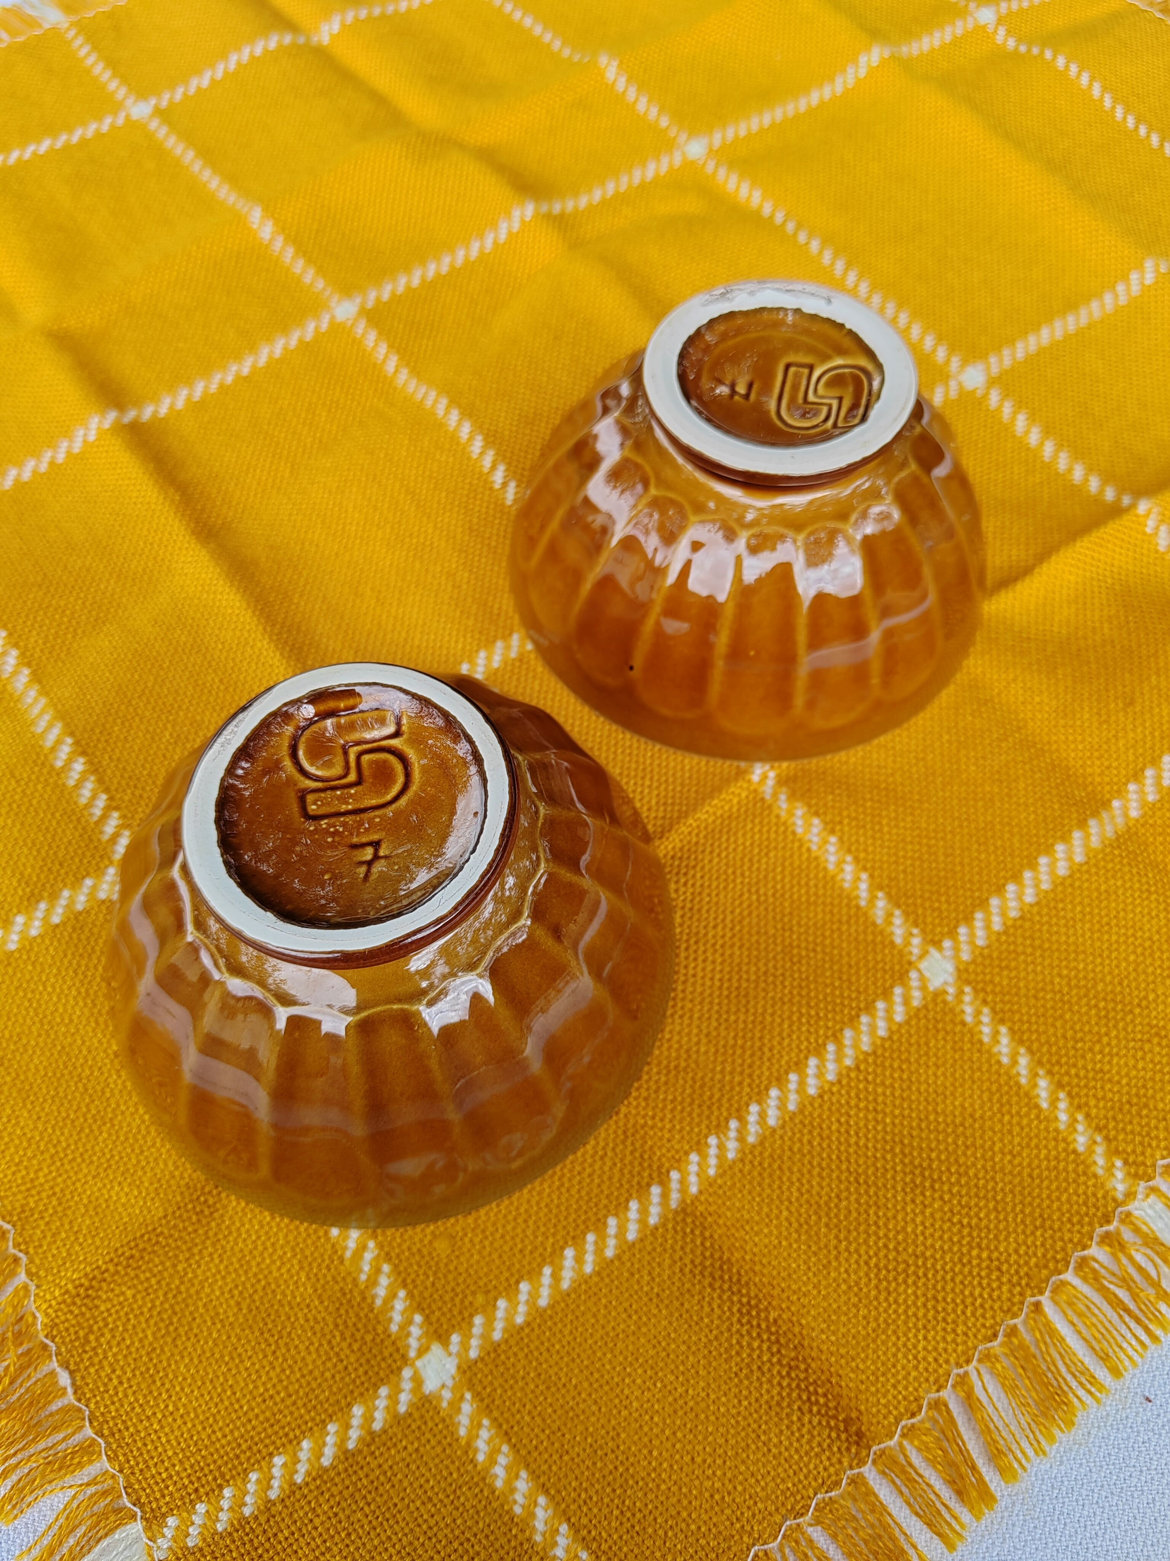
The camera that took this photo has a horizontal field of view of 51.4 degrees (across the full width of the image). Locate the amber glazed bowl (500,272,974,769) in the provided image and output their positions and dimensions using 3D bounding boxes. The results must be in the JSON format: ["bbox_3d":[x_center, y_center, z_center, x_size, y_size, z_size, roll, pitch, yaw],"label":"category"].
[{"bbox_3d":[0.041,-0.070,0.284,0.120,0.065,0.120,0,62,0],"label":"amber glazed bowl"}]

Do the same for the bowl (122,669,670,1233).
[{"bbox_3d":[-0.041,0.019,0.237,0.120,0.065,0.120,0,62,0],"label":"bowl"}]

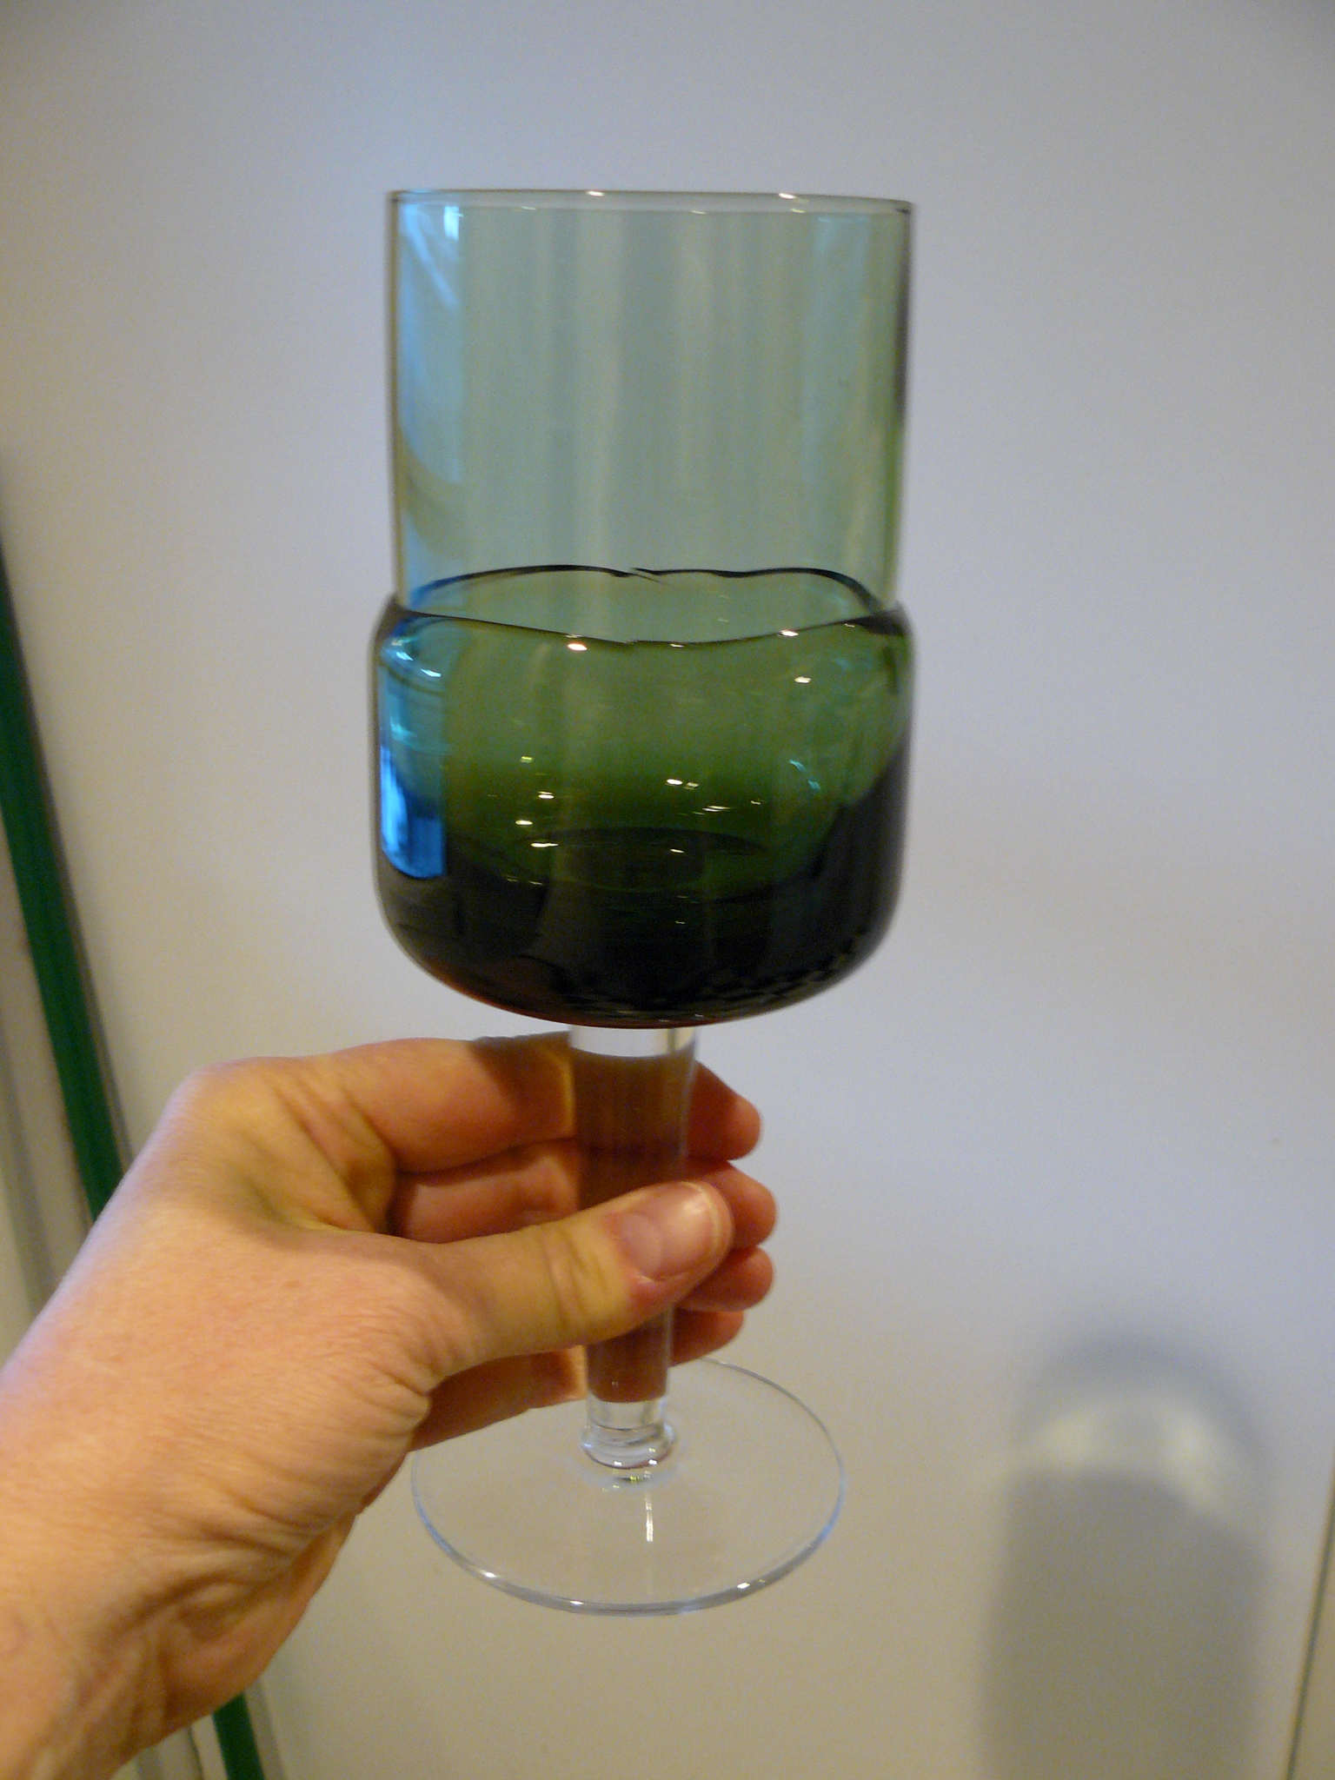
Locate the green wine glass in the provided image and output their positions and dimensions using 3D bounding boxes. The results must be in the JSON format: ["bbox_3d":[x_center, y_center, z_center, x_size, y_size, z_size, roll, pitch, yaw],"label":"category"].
[{"bbox_3d":[-0.004,0.002,0.281,0.076,0.201,0.076,1,18,0],"label":"green wine glass"}]

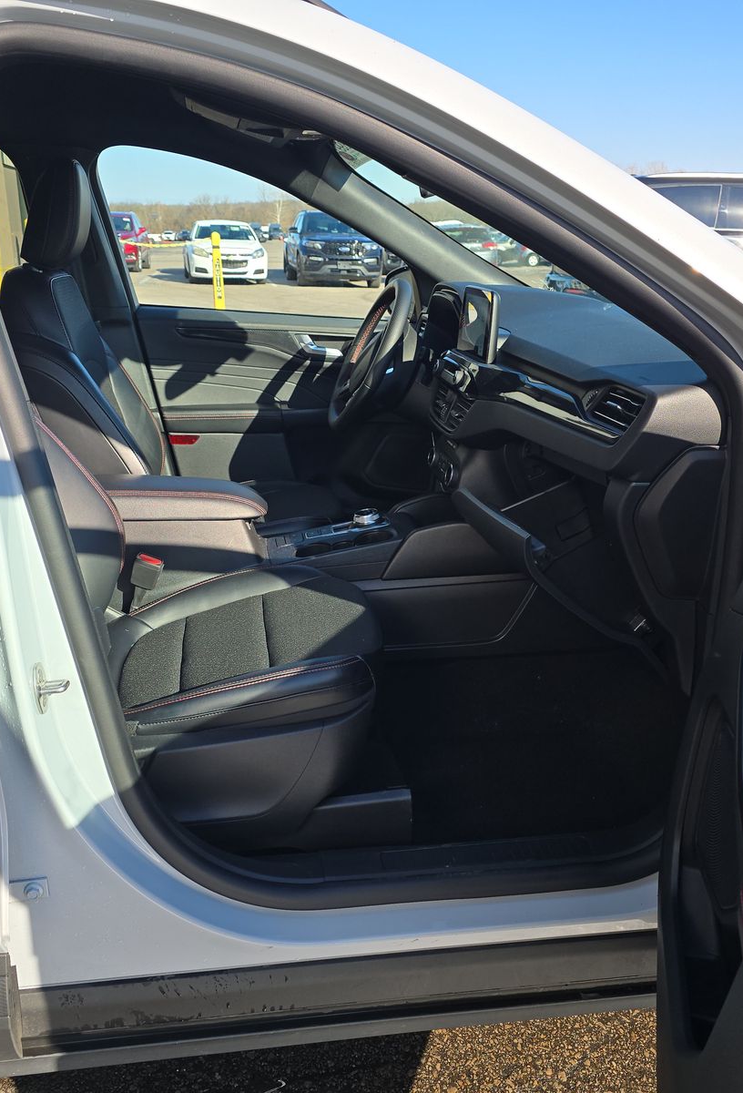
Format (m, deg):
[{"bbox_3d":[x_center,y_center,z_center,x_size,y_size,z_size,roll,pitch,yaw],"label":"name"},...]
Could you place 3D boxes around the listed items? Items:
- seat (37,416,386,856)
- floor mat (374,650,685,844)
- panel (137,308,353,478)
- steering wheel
[{"bbox_3d":[-0.349,-0.087,1.535,0.760,1.070,0.540,-3,18,-6],"label":"seat"},{"bbox_3d":[0.285,0.362,1.766,0.640,0.100,0.500,-3,18,-6],"label":"floor mat"},{"bbox_3d":[-0.173,-0.342,2.622,0.880,0.620,0.120,-3,18,-6],"label":"panel"},{"bbox_3d":[0.017,-0.435,2.253,0.110,0.375,0.375,24,13,-14],"label":"steering wheel"}]

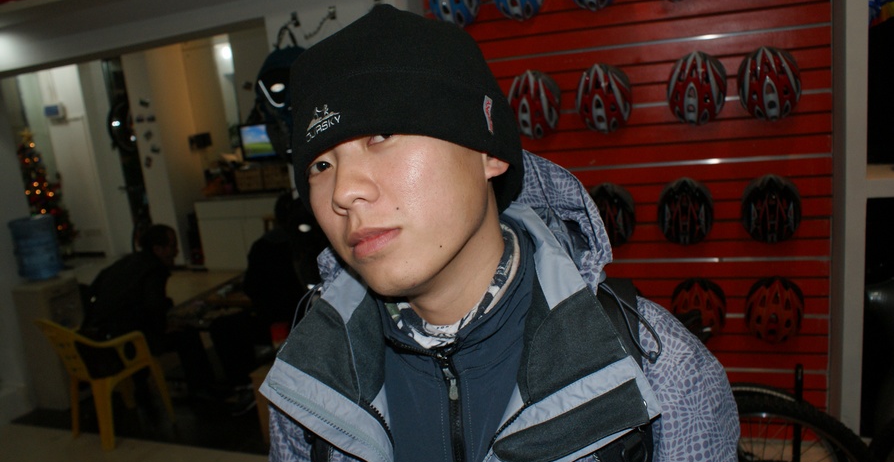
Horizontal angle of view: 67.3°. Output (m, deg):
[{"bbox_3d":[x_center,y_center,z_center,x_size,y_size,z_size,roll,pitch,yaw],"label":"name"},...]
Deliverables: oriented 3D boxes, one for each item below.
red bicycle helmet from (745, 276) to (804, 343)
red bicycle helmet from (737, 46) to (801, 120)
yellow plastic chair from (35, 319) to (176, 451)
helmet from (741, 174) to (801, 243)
[{"bbox_3d":[1.266,0.303,2.593,0.213,0.270,0.160,-2,13,20],"label":"red bicycle helmet"},{"bbox_3d":[1.151,-0.524,2.393,0.210,0.265,0.160,-8,9,19],"label":"red bicycle helmet"},{"bbox_3d":[-1.896,0.789,3.723,0.510,0.720,0.470,3,14,39],"label":"yellow plastic chair"},{"bbox_3d":[1.212,-0.084,2.514,0.213,0.270,0.160,-2,13,20],"label":"helmet"}]

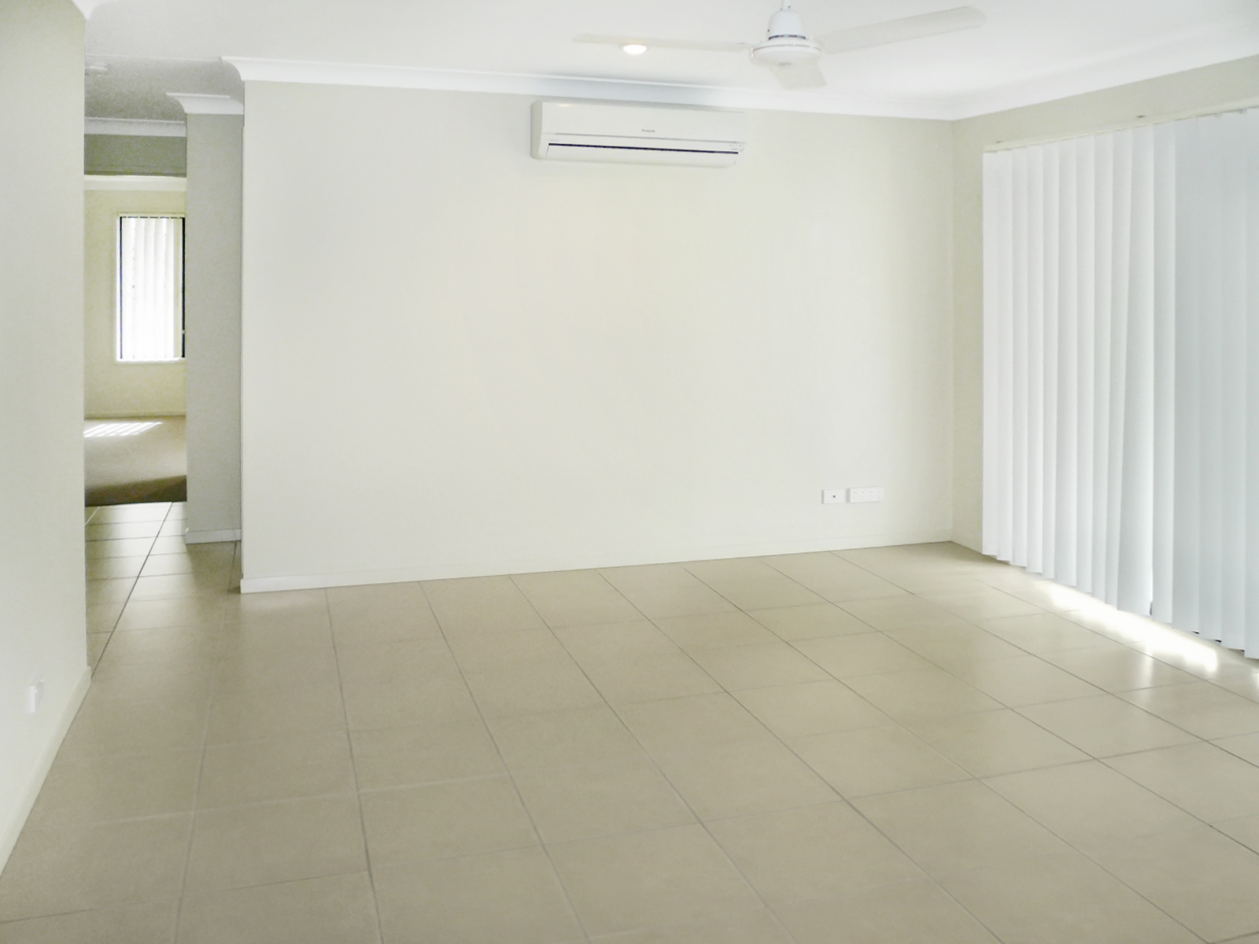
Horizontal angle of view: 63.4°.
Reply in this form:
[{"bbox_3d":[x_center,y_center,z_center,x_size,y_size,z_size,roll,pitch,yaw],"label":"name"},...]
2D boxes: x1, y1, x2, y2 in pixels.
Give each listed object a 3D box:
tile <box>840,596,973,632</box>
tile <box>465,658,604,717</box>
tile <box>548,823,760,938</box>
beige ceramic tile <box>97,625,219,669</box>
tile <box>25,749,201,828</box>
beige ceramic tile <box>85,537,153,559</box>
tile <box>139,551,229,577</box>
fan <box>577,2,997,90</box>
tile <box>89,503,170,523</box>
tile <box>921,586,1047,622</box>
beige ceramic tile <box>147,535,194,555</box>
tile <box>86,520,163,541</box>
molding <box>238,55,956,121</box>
[{"bbox_3d":[1.161,0.611,4.418,0.420,0.010,0.410,-2,10,-18],"label":"tile"},{"bbox_3d":[-0.354,0.801,3.738,0.442,0.012,0.423,-2,11,-18],"label":"tile"},{"bbox_3d":[0.051,1.020,2.558,0.441,0.012,0.419,-2,11,-18],"label":"tile"},{"bbox_3d":[-1.770,0.660,3.869,0.420,0.010,0.410,-2,10,-18],"label":"beige ceramic tile"},{"bbox_3d":[-1.478,0.920,2.954,0.433,0.012,0.419,-2,11,-18],"label":"tile"},{"bbox_3d":[-2.847,0.425,5.572,0.432,0.012,0.423,-2,11,-18],"label":"beige ceramic tile"},{"bbox_3d":[-2.174,0.456,5.033,0.420,0.010,0.410,-2,10,-18],"label":"tile"},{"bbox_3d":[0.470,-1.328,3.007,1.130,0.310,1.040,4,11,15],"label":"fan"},{"bbox_3d":[-3.211,0.290,6.587,0.450,0.012,0.450,-2,10,-18],"label":"tile"},{"bbox_3d":[1.607,0.603,4.640,0.430,0.010,0.405,-2,11,-18],"label":"tile"},{"bbox_3d":[-2.504,0.423,5.893,0.450,0.012,0.450,-2,10,-18],"label":"beige ceramic tile"},{"bbox_3d":[-3.080,0.360,6.173,0.455,0.010,0.445,-3,11,-19],"label":"tile"},{"bbox_3d":[0.018,-1.829,4.890,3.591,0.090,0.090,-4,11,-17],"label":"molding"}]

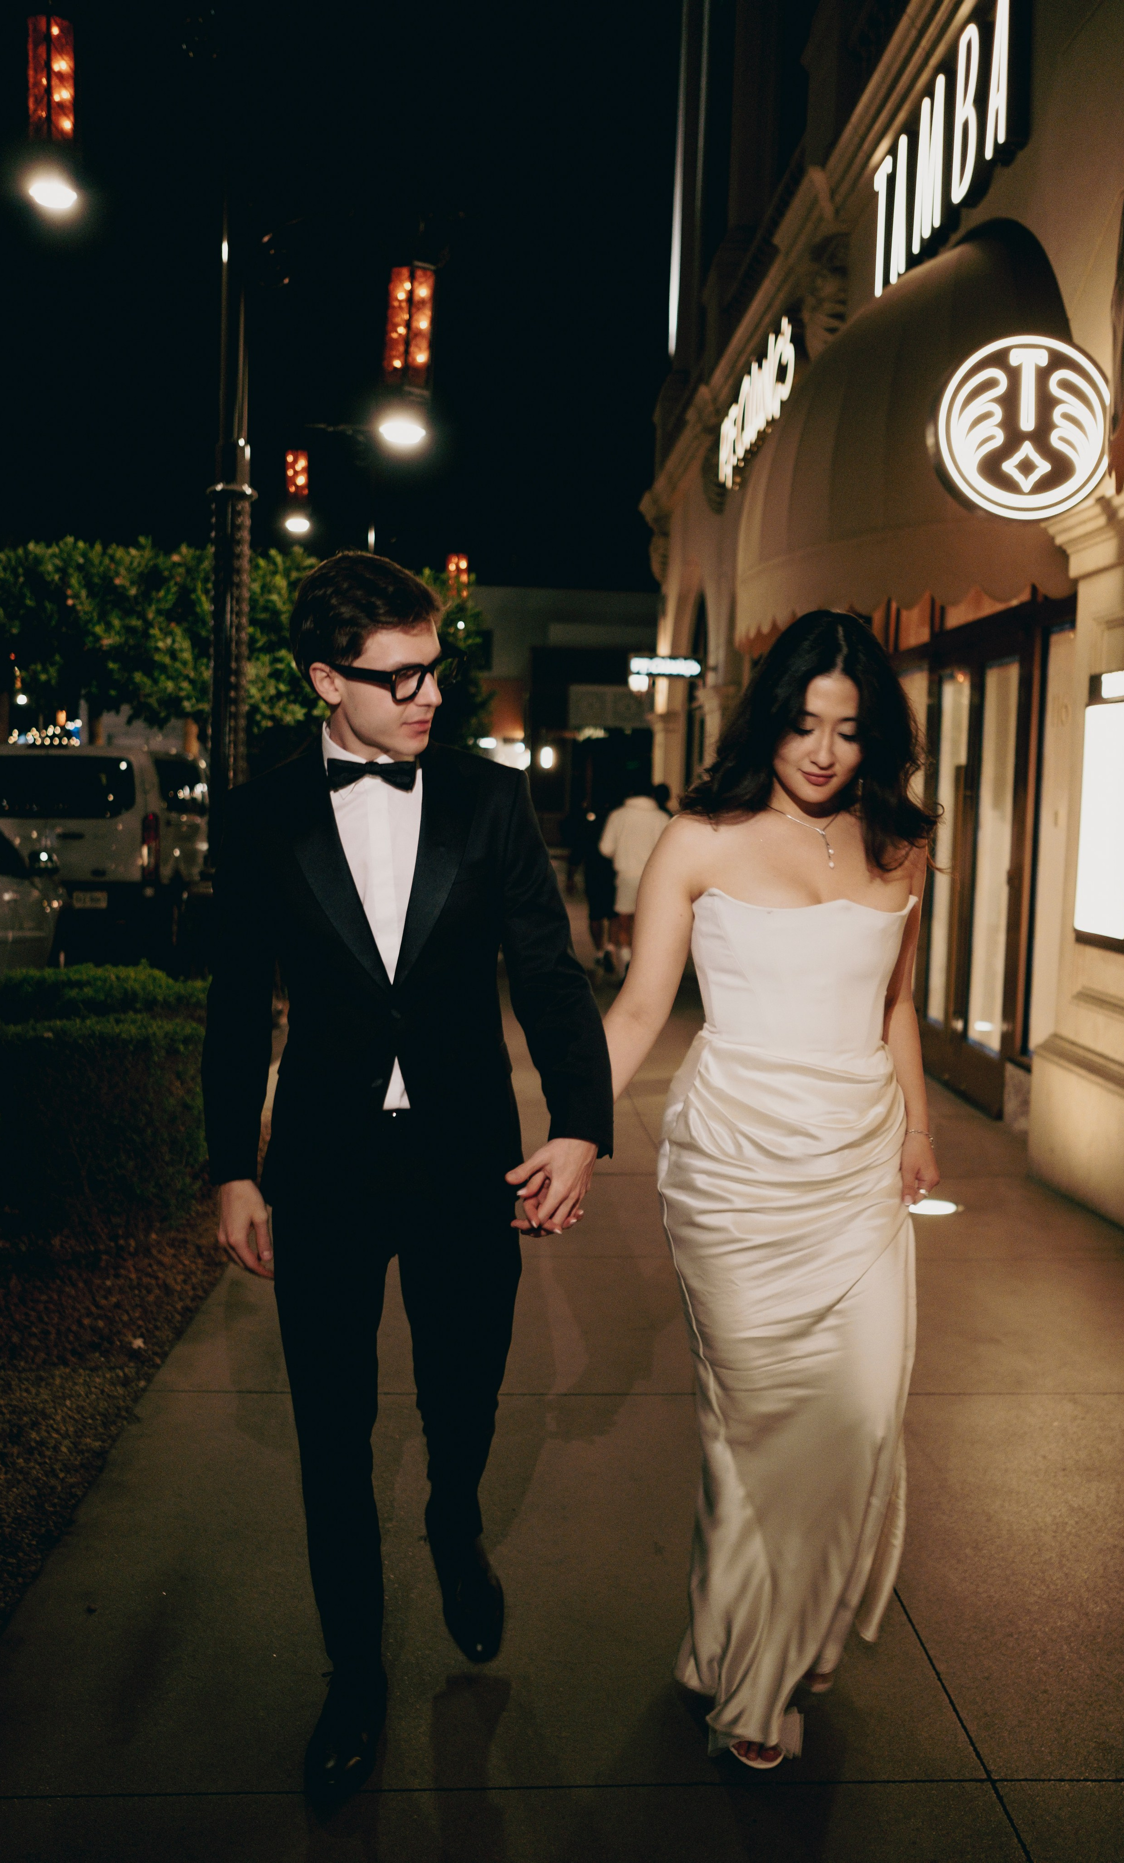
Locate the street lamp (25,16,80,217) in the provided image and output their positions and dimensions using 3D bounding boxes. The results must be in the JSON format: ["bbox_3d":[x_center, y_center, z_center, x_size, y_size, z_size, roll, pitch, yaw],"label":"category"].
[{"bbox_3d":[-3.298,-5.284,11.723,0.340,1.254,0.320,1,4,-2],"label":"street lamp"}]

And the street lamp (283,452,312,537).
[{"bbox_3d":[-3.757,-6.255,25.683,0.380,1.159,0.360,1,4,-2],"label":"street lamp"}]

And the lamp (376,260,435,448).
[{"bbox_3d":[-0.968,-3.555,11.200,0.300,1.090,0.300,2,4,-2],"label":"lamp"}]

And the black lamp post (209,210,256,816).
[{"bbox_3d":[-1.970,-2.040,10.813,0.280,5.300,0.280,1,4,-2],"label":"black lamp post"}]

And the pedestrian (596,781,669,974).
[{"bbox_3d":[0.631,-0.445,14.204,0.580,1.710,0.400,1,4,-2],"label":"pedestrian"}]

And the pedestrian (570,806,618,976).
[{"bbox_3d":[0.302,-0.473,15.092,0.500,1.620,0.360,1,4,-2],"label":"pedestrian"}]

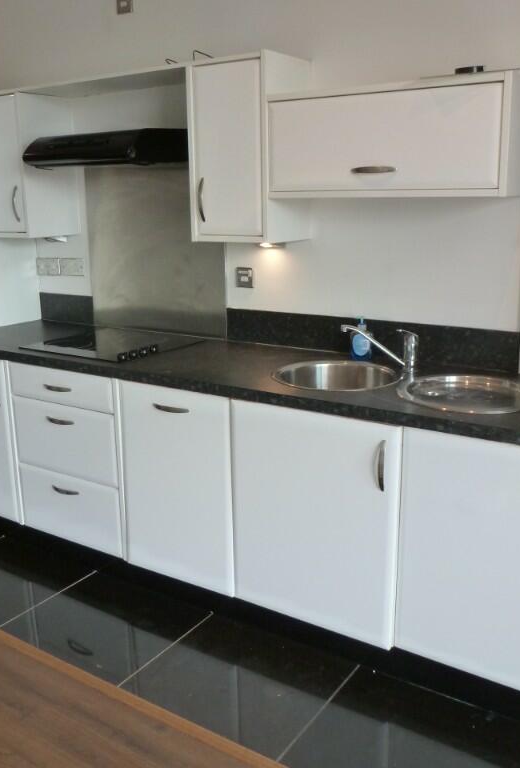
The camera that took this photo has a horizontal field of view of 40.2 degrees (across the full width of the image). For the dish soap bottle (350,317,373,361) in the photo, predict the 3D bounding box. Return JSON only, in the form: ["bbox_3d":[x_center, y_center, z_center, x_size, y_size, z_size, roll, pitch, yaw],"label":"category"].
[{"bbox_3d":[0.384,-0.172,2.658,0.074,0.158,0.048,5,15,20],"label":"dish soap bottle"}]

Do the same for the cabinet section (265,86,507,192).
[{"bbox_3d":[0.462,-0.826,2.453,0.812,0.334,0.306,8,17,31],"label":"cabinet section"}]

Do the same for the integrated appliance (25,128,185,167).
[{"bbox_3d":[-0.603,-0.962,2.922,0.605,0.120,0.480,8,17,32],"label":"integrated appliance"}]

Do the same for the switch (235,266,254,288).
[{"bbox_3d":[-0.065,-0.448,2.992,0.085,0.085,0.012,8,17,32],"label":"switch"}]

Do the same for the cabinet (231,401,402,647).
[{"bbox_3d":[0.312,0.374,2.482,0.593,0.715,0.575,8,16,32],"label":"cabinet"}]

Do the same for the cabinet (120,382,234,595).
[{"bbox_3d":[-0.147,0.313,2.798,0.499,0.730,0.580,8,17,32],"label":"cabinet"}]

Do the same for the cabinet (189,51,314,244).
[{"bbox_3d":[-0.035,-0.870,2.682,0.350,0.640,0.311,8,17,32],"label":"cabinet"}]

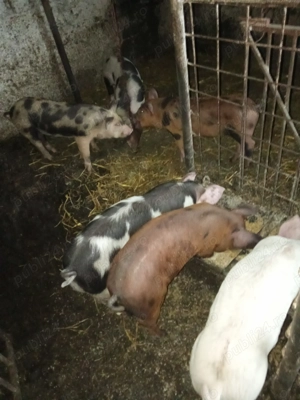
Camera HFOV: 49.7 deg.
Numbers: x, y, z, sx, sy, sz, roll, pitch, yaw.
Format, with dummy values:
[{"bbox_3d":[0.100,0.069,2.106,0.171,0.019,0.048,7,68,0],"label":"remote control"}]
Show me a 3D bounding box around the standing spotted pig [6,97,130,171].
[{"bbox_3d":[-0.574,-0.463,2.362,0.922,0.469,0.245,10,46,23],"label":"standing spotted pig"}]

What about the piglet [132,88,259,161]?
[{"bbox_3d":[0.279,-0.458,2.153,0.831,0.476,0.238,4,44,17],"label":"piglet"}]

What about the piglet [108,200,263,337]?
[{"bbox_3d":[0.188,0.256,1.390,0.788,0.456,0.252,-31,45,-21],"label":"piglet"}]

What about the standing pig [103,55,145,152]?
[{"bbox_3d":[-0.223,-0.829,2.701,0.258,0.456,0.930,-16,41,-4],"label":"standing pig"}]

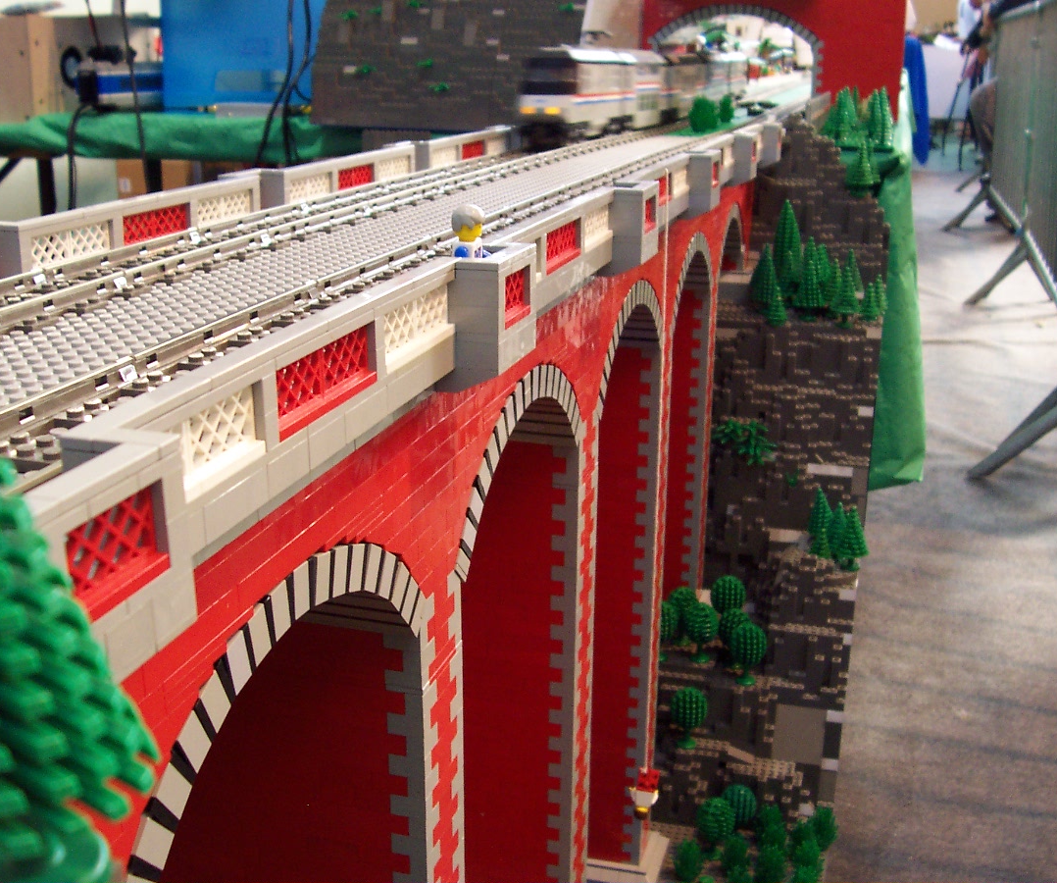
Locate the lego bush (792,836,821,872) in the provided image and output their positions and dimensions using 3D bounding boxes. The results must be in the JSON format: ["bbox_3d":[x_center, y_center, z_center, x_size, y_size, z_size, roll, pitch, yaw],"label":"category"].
[{"bbox_3d":[0.250,0.372,1.130,0.025,0.040,0.025,5,18,15],"label":"lego bush"}]

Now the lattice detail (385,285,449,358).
[{"bbox_3d":[-0.038,-0.039,0.410,0.009,0.019,0.064,5,18,15],"label":"lattice detail"}]

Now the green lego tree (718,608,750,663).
[{"bbox_3d":[0.189,0.179,1.145,0.033,0.052,0.033,5,18,15],"label":"green lego tree"}]

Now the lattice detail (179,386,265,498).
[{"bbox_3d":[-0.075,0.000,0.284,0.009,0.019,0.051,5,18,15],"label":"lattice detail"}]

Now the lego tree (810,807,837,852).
[{"bbox_3d":[0.267,0.351,1.140,0.025,0.041,0.025,5,18,15],"label":"lego tree"}]

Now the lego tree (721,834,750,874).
[{"bbox_3d":[0.180,0.359,1.090,0.025,0.038,0.025,0,17,0],"label":"lego tree"}]

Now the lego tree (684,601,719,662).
[{"bbox_3d":[0.159,0.176,1.163,0.034,0.057,0.034,0,17,0],"label":"lego tree"}]

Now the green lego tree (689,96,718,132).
[{"bbox_3d":[0.217,-0.406,1.560,0.036,0.043,0.036,0,17,0],"label":"green lego tree"}]

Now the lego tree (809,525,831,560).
[{"bbox_3d":[0.279,0.099,1.200,0.026,0.040,0.026,5,18,15],"label":"lego tree"}]

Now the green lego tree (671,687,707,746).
[{"bbox_3d":[0.140,0.241,1.100,0.033,0.052,0.033,5,18,15],"label":"green lego tree"}]

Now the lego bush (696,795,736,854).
[{"bbox_3d":[0.157,0.324,1.060,0.033,0.052,0.033,5,18,15],"label":"lego bush"}]

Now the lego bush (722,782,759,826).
[{"bbox_3d":[0.197,0.347,1.173,0.034,0.057,0.034,0,17,0],"label":"lego bush"}]

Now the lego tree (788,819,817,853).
[{"bbox_3d":[0.230,0.334,1.055,0.026,0.040,0.026,5,18,15],"label":"lego tree"}]

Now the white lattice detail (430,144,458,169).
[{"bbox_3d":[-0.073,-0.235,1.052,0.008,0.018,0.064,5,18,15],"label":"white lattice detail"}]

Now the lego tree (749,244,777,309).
[{"bbox_3d":[0.253,-0.175,1.350,0.033,0.065,0.033,5,18,15],"label":"lego tree"}]

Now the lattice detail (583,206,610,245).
[{"bbox_3d":[0.033,-0.111,0.645,0.008,0.019,0.064,5,18,15],"label":"lattice detail"}]

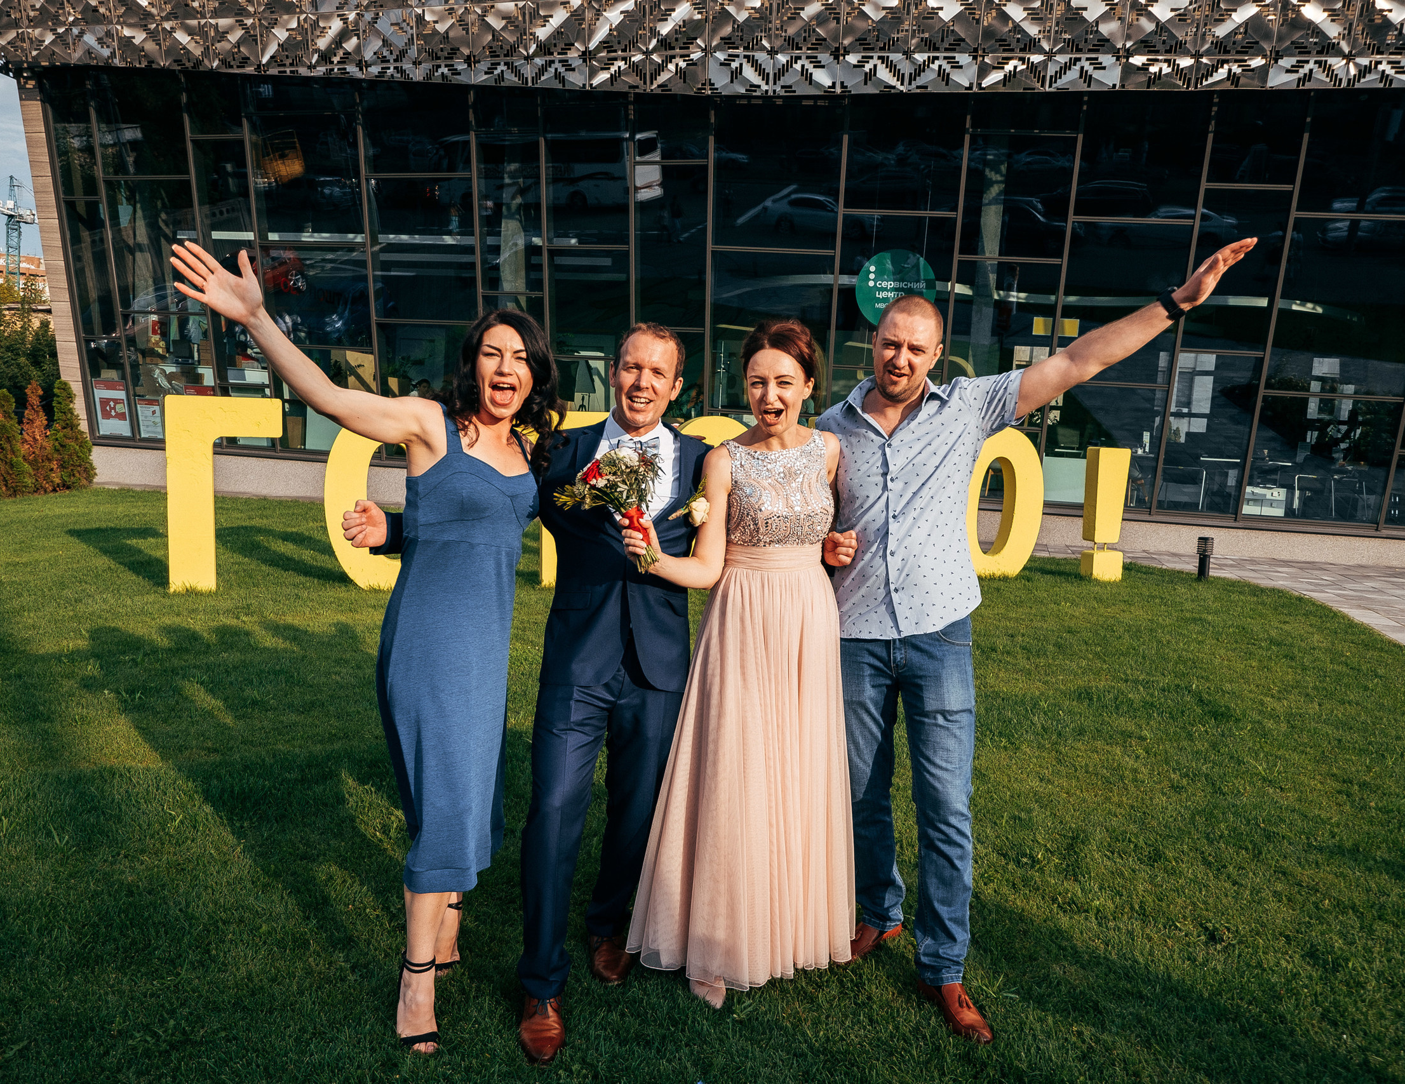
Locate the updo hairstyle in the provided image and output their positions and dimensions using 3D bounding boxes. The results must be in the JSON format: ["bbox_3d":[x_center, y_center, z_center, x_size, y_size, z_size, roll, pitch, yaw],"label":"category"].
[{"bbox_3d":[0.186,-0.446,2.370,0.180,0.180,0.215,4,6,16],"label":"updo hairstyle"}]

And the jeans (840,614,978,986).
[{"bbox_3d":[0.522,0.667,2.691,0.390,0.970,0.370,4,7,9],"label":"jeans"}]

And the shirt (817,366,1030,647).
[{"bbox_3d":[0.566,-0.110,2.571,0.530,0.680,0.300,4,7,9],"label":"shirt"}]

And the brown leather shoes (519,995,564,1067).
[{"bbox_3d":[-0.386,1.120,2.410,0.110,0.115,0.300,3,5,-7],"label":"brown leather shoes"}]

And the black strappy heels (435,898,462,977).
[{"bbox_3d":[-0.688,1.067,2.711,0.090,0.175,0.215,2,7,-8],"label":"black strappy heels"}]

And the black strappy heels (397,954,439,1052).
[{"bbox_3d":[-0.682,1.104,2.395,0.090,0.175,0.215,0,7,-20],"label":"black strappy heels"}]

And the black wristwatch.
[{"bbox_3d":[1.120,-0.568,2.370,0.039,0.067,0.062,-32,-3,5],"label":"black wristwatch"}]

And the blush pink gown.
[{"bbox_3d":[0.143,0.430,2.570,0.570,1.420,0.420,4,8,6],"label":"blush pink gown"}]

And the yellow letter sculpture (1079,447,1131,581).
[{"bbox_3d":[4.500,-0.305,11.100,0.410,1.490,0.220,0,5,-14],"label":"yellow letter sculpture"}]

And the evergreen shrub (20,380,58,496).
[{"bbox_3d":[-9.996,-1.556,14.903,0.640,1.620,0.640,3,7,0],"label":"evergreen shrub"}]

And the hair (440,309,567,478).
[{"bbox_3d":[-0.467,-0.346,2.320,0.290,0.390,0.260,3,6,-12],"label":"hair"}]

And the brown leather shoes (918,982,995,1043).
[{"bbox_3d":[0.642,1.181,2.566,0.102,0.105,0.275,-1,8,-32],"label":"brown leather shoes"}]

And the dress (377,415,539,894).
[{"bbox_3d":[-0.607,0.270,2.450,0.400,1.150,0.310,1,7,-19],"label":"dress"}]

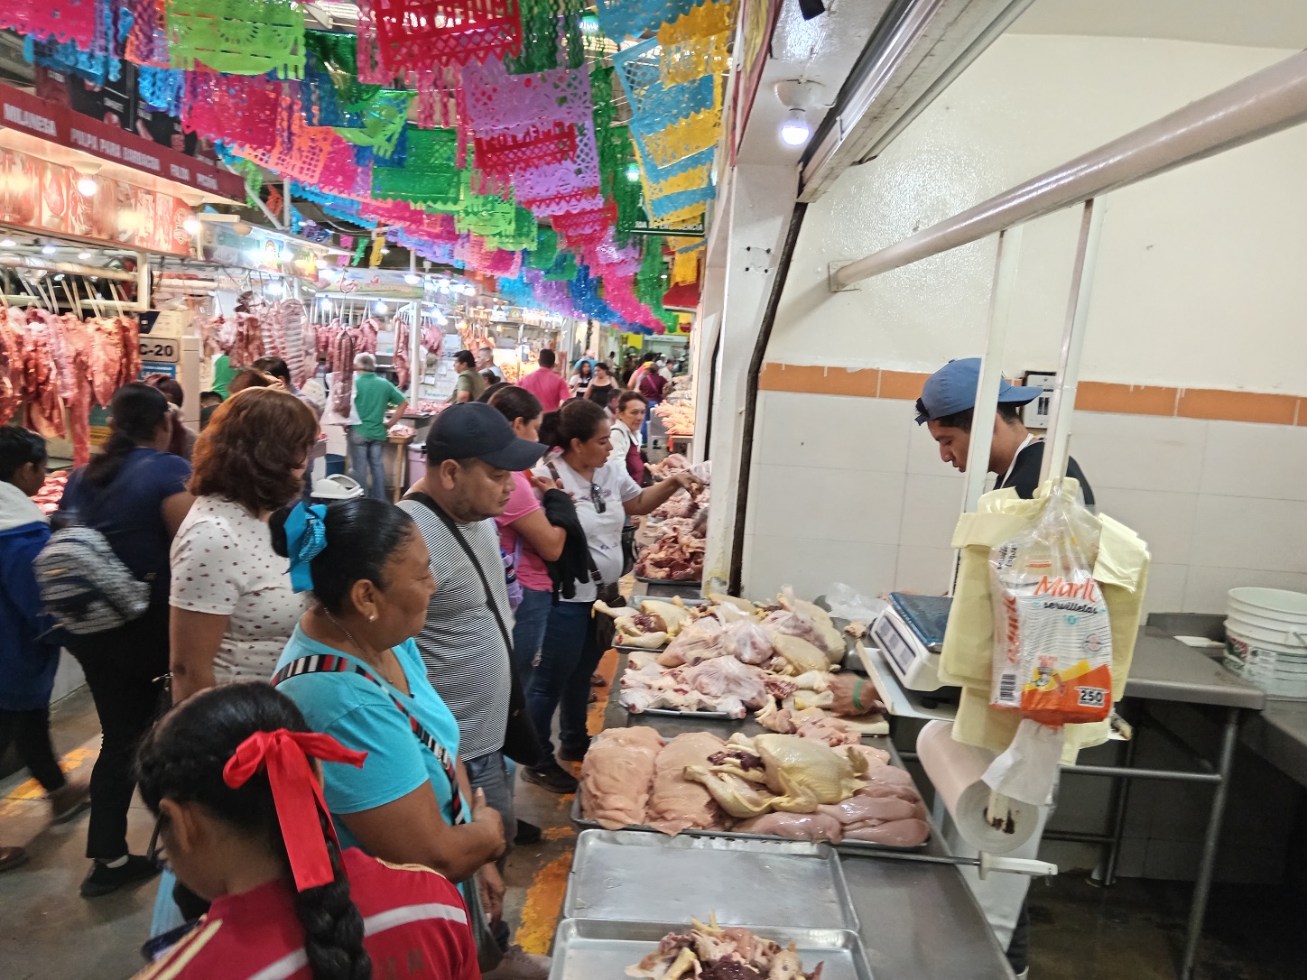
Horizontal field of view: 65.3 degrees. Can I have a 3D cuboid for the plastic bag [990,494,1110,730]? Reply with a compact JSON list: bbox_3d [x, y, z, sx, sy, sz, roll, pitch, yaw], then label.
[{"bbox_3d":[0.495,0.151,1.280,0.130,0.275,0.090,5,8,11],"label":"plastic bag"}]

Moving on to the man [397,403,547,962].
[{"bbox_3d":[-0.446,0.611,2.446,0.420,1.640,0.520,5,8,11],"label":"man"}]

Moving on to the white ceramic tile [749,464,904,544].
[{"bbox_3d":[0.607,0.053,3.526,0.500,0.250,0.010,4,8,1],"label":"white ceramic tile"}]

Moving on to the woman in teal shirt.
[{"bbox_3d":[-0.434,0.774,1.640,0.400,1.550,0.480,1,8,-14],"label":"woman in teal shirt"}]

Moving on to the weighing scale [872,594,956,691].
[{"bbox_3d":[0.625,0.306,1.985,0.330,0.115,0.360,4,8,1],"label":"weighing scale"}]

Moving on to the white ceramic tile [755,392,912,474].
[{"bbox_3d":[0.620,-0.194,3.490,0.500,0.250,0.010,4,8,1],"label":"white ceramic tile"}]

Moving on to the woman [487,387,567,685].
[{"bbox_3d":[-0.436,0.478,3.437,0.400,1.620,0.460,2,8,-11],"label":"woman"}]

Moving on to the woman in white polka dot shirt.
[{"bbox_3d":[-0.920,0.607,2.308,0.360,1.630,0.470,4,8,1],"label":"woman in white polka dot shirt"}]

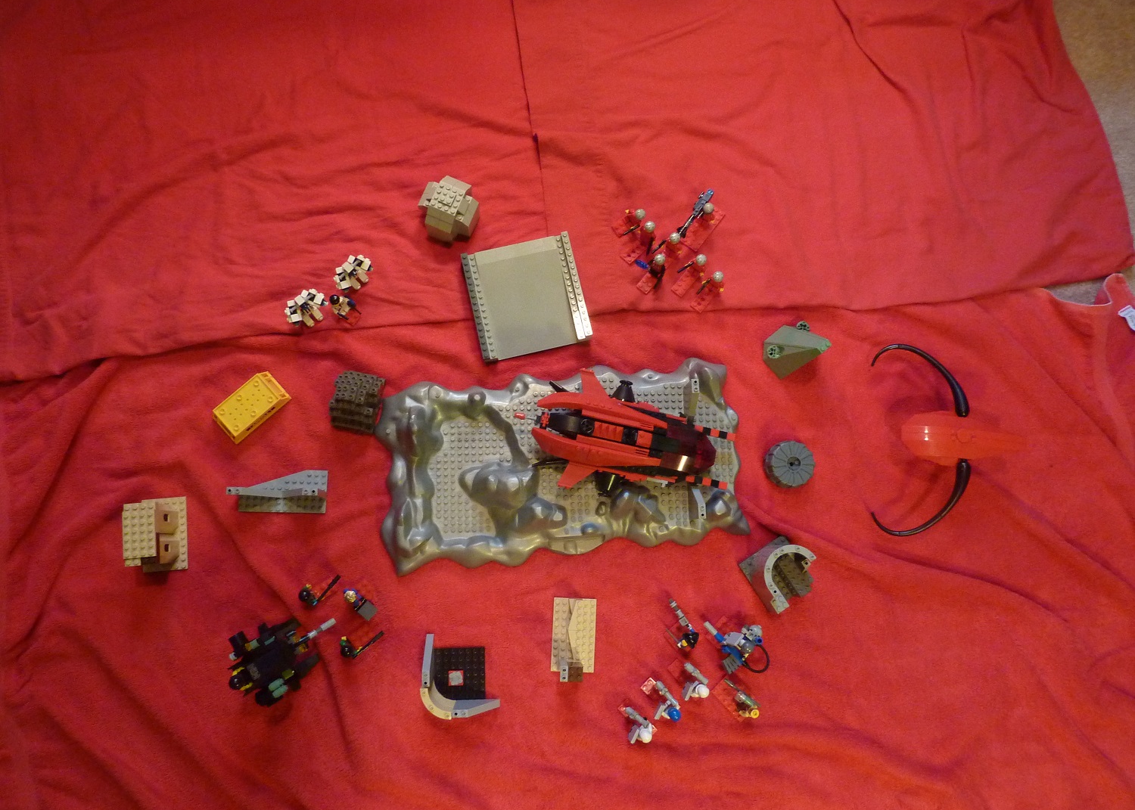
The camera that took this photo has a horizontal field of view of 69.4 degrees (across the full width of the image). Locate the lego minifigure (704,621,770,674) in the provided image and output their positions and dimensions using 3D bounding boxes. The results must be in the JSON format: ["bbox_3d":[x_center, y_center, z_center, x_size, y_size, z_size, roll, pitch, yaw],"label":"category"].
[{"bbox_3d":[0.186,0.264,0.907,0.077,0.046,0.052,43,79,4],"label":"lego minifigure"}]

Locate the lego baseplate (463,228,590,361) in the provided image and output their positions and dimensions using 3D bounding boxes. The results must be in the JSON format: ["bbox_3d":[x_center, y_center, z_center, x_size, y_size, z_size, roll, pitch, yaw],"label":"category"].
[{"bbox_3d":[-0.047,-0.127,0.962,0.128,0.023,0.128,-13,81,-3],"label":"lego baseplate"}]

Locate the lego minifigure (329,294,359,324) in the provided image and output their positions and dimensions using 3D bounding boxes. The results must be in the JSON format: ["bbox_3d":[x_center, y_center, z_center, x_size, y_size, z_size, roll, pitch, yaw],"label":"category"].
[{"bbox_3d":[-0.258,-0.114,0.948,0.030,0.045,0.028,42,82,5],"label":"lego minifigure"}]

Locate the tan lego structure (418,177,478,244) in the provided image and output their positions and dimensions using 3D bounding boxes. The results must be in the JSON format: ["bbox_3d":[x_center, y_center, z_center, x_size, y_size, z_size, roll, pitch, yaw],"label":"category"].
[{"bbox_3d":[-0.140,-0.231,0.973,0.064,0.063,0.064,23,78,0],"label":"tan lego structure"}]

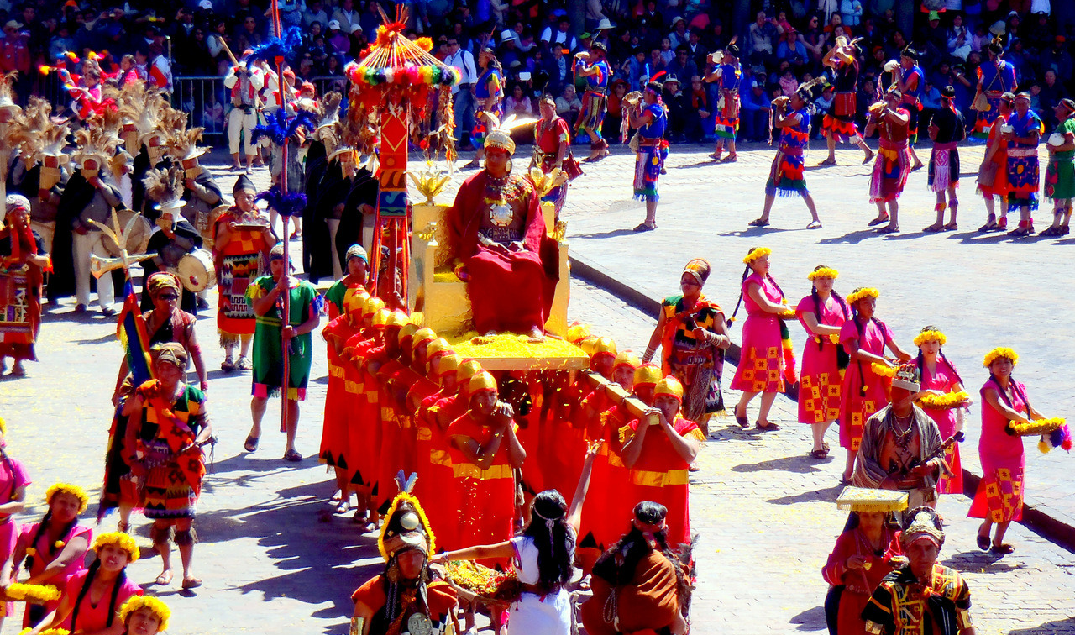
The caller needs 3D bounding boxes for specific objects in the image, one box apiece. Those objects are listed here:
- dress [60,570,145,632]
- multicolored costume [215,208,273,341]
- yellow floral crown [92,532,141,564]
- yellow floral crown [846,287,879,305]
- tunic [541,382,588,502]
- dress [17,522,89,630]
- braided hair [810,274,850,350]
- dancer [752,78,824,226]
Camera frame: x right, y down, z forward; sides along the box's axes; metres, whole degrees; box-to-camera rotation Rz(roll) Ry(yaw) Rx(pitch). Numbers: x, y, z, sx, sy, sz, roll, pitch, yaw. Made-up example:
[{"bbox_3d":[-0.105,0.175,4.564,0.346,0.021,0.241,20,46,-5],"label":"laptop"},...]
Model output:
[{"bbox_3d":[-2.411,1.860,23.750,0.470,1.020,0.340,3,8,25],"label":"dress"},{"bbox_3d":[-2.795,-0.404,41.400,0.540,1.320,0.380,-1,8,-10],"label":"multicolored costume"},{"bbox_3d":[-2.296,1.252,23.700,0.270,0.130,0.260,12,0,-9],"label":"yellow floral crown"},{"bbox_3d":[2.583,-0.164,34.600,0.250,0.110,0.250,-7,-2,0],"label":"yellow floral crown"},{"bbox_3d":[0.225,0.898,31.100,0.460,1.130,0.360,-2,8,-13],"label":"tunic"},{"bbox_3d":[-2.774,1.673,25.000,0.430,1.020,0.350,1,7,5],"label":"dress"},{"bbox_3d":[2.370,-0.044,35.200,0.280,0.620,0.230,-3,8,-22],"label":"braided hair"},{"bbox_3d":[3.007,-1.962,52.500,0.880,1.790,0.520,0,7,0],"label":"dancer"}]

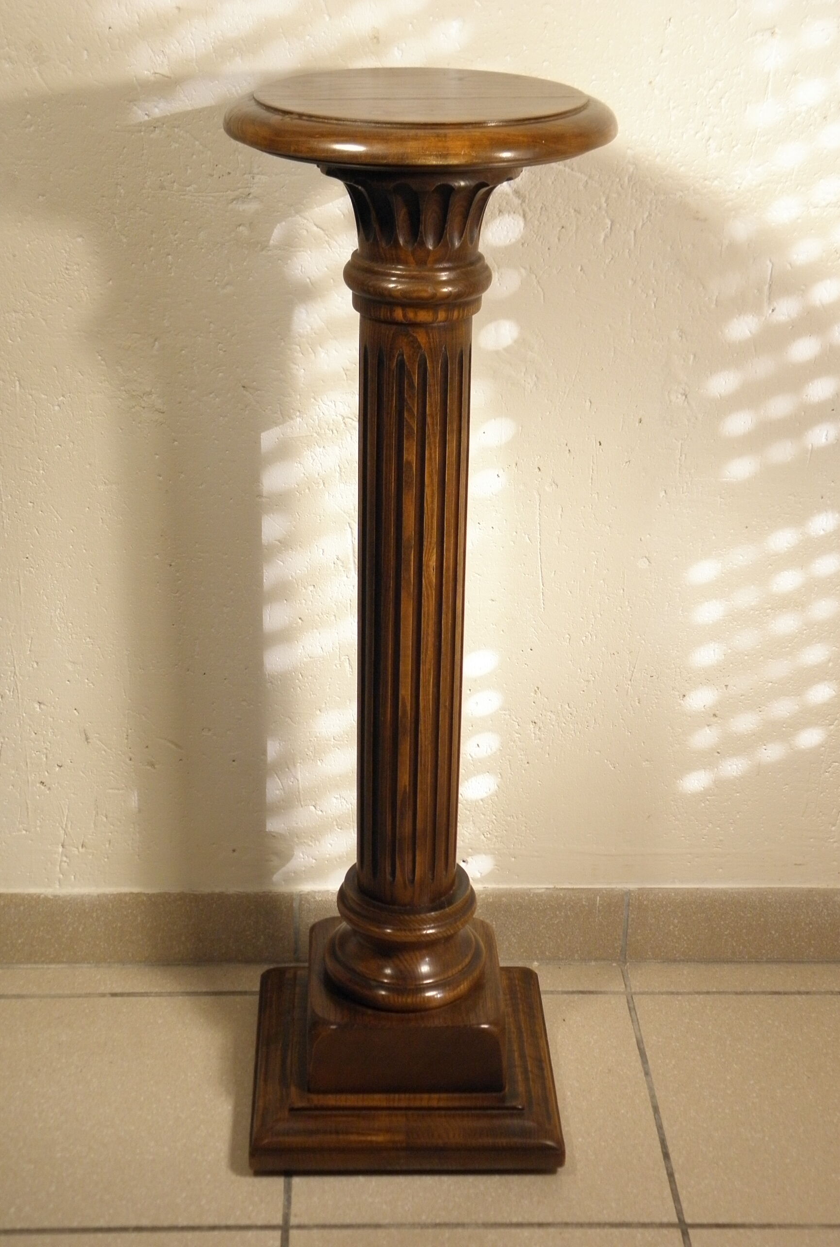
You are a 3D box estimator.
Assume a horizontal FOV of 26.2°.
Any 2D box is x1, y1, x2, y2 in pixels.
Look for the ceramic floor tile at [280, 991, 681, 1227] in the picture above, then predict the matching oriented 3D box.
[{"bbox_3d":[0.045,0.408,1.528,0.302,0.010,0.302,0,25,-2],"label":"ceramic floor tile"}]

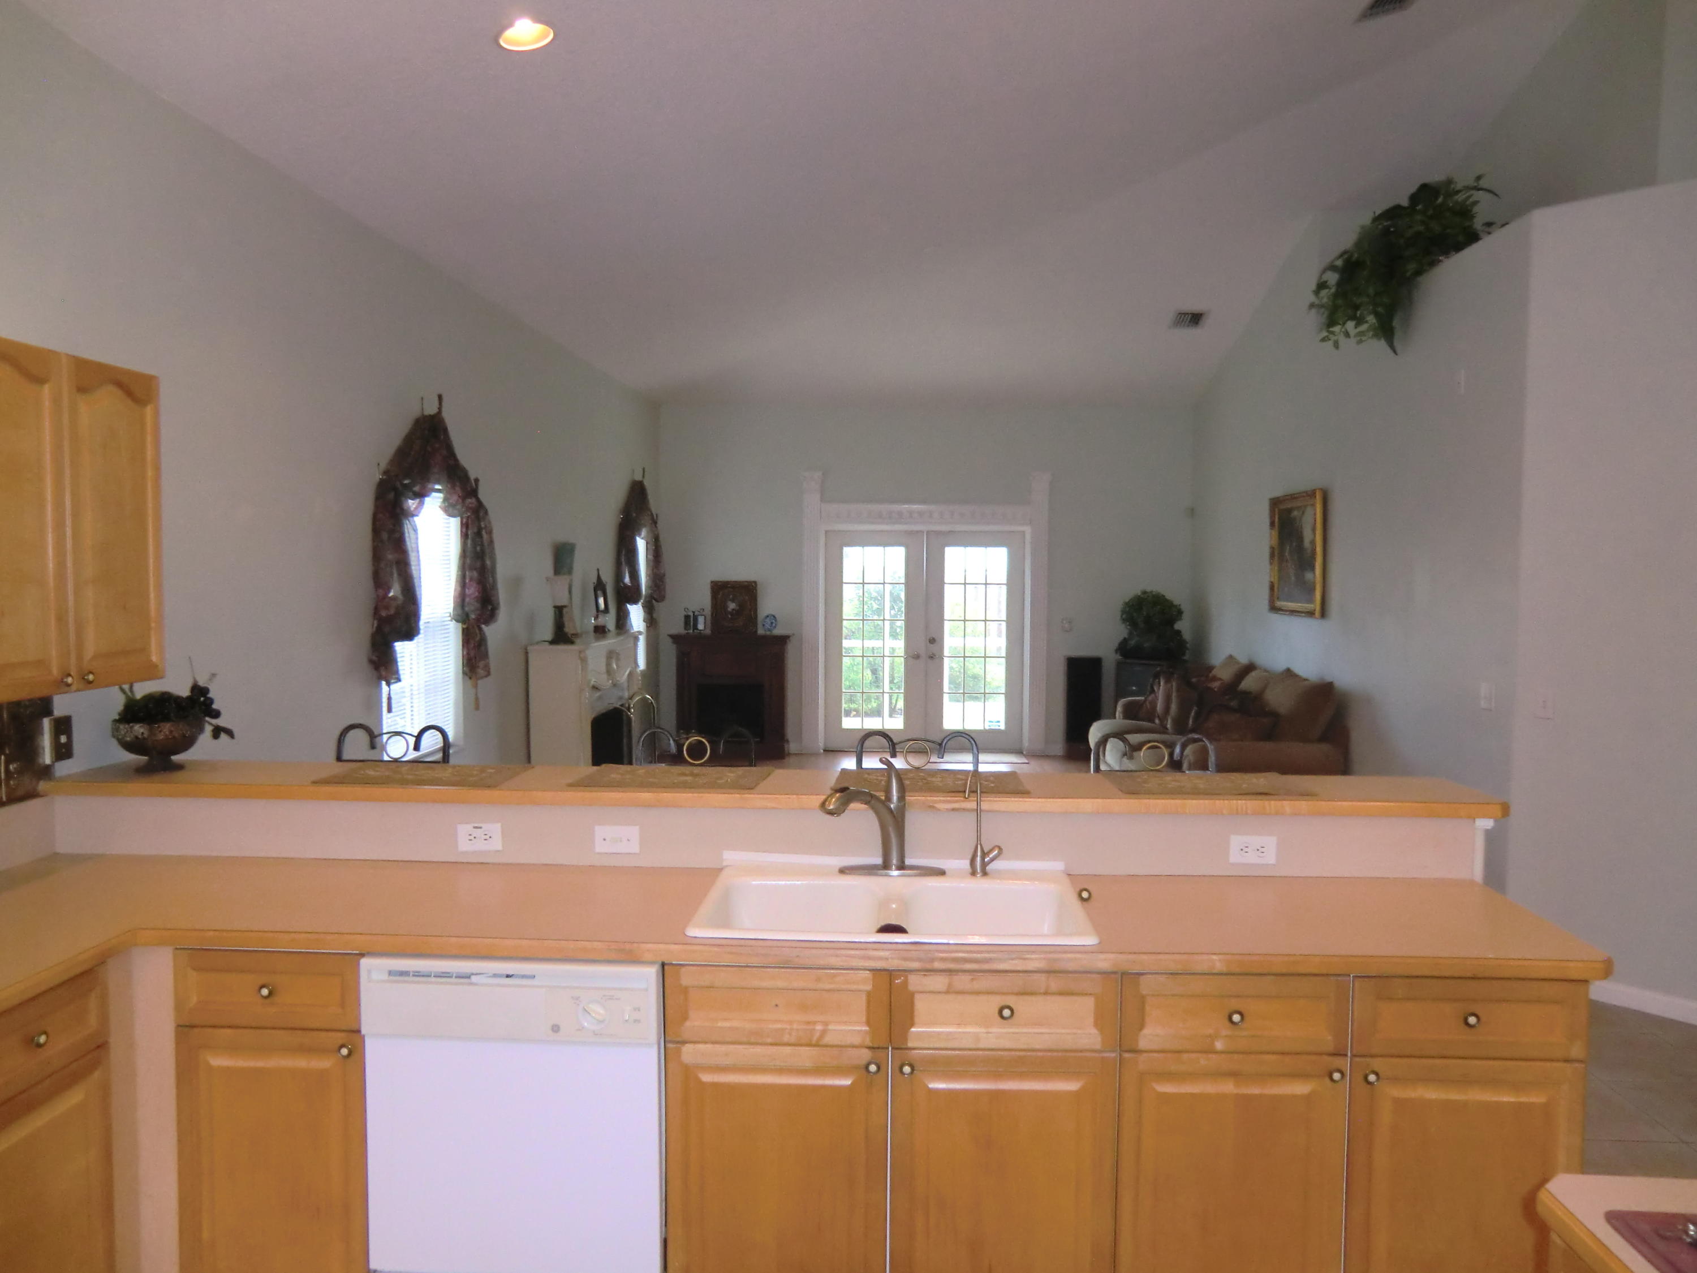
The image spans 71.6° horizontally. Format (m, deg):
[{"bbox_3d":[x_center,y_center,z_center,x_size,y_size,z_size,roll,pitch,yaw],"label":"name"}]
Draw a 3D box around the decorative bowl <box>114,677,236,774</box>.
[{"bbox_3d":[-1.891,0.242,3.283,0.300,0.251,0.250,0,3,4],"label":"decorative bowl"}]

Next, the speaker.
[{"bbox_3d":[2.055,0.608,10.290,0.300,0.885,0.330,1,4,3],"label":"speaker"}]

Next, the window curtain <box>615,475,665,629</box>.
[{"bbox_3d":[-1.699,-0.656,9.636,0.170,1.230,1.280,1,4,3],"label":"window curtain"}]

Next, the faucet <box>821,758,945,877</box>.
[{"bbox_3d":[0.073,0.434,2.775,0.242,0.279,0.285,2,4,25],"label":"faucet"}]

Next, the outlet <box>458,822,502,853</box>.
[{"bbox_3d":[-0.950,0.517,3.030,0.115,0.071,0.012,0,3,4],"label":"outlet"}]

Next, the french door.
[{"bbox_3d":[0.700,0.053,10.805,1.811,2.061,0.060,0,3,4],"label":"french door"}]

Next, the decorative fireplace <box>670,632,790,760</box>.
[{"bbox_3d":[-1.058,0.521,10.735,1.056,1.112,0.380,0,3,4],"label":"decorative fireplace"}]

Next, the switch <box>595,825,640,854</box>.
[{"bbox_3d":[-0.580,0.511,2.950,0.112,0.070,0.011,1,4,3],"label":"switch"}]

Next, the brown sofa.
[{"bbox_3d":[2.306,0.740,7.905,1.140,1.000,2.420,0,3,4],"label":"brown sofa"}]

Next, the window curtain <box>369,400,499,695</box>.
[{"bbox_3d":[-1.981,-0.464,5.801,0.200,1.380,1.210,0,3,4],"label":"window curtain"}]

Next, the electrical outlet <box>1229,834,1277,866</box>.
[{"bbox_3d":[1.000,0.527,2.904,0.114,0.071,0.010,1,4,3],"label":"electrical outlet"}]

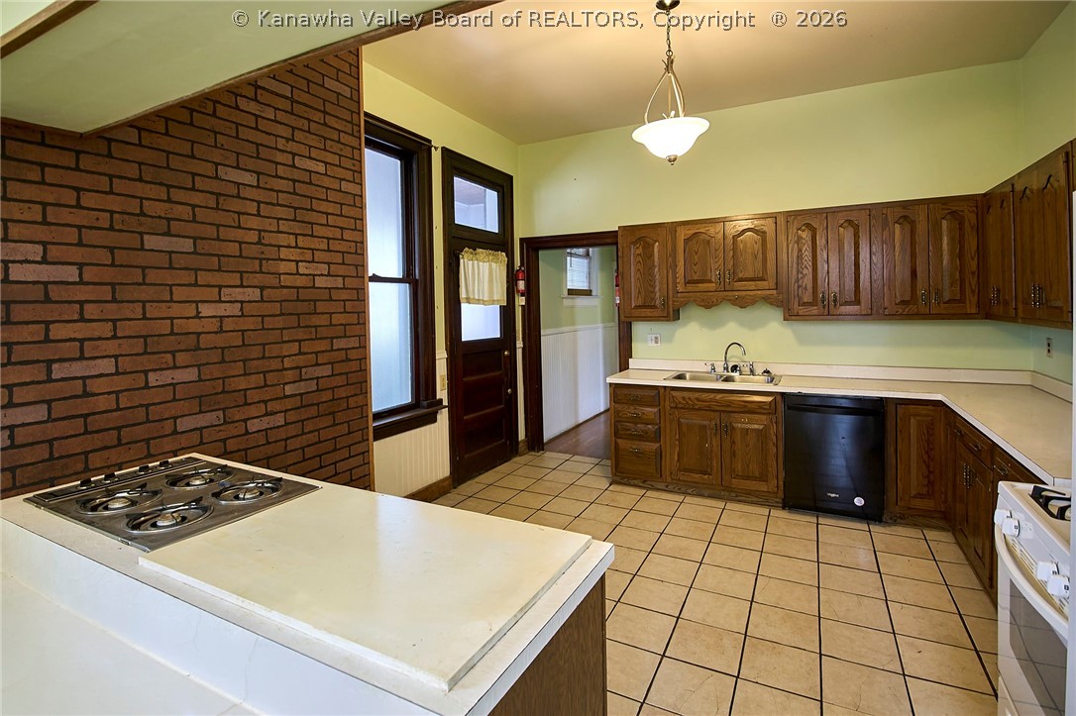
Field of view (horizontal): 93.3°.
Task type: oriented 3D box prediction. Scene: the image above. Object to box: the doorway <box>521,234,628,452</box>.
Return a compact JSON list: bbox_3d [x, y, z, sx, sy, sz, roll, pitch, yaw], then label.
[{"bbox_3d":[0.407,-0.104,5.144,1.174,2.232,0.148,1,7,28],"label":"doorway"}]

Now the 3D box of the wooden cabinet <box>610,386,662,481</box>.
[{"bbox_3d":[0.967,0.628,4.503,0.445,0.858,0.620,2,6,28],"label":"wooden cabinet"}]

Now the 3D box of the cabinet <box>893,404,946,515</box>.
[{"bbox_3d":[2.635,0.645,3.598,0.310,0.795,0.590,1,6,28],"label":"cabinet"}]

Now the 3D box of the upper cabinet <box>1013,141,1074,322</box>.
[{"bbox_3d":[2.614,-0.555,2.391,0.370,0.820,0.800,2,6,28],"label":"upper cabinet"}]

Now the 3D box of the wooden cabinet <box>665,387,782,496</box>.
[{"bbox_3d":[1.546,0.615,4.198,0.876,0.812,0.616,1,7,28],"label":"wooden cabinet"}]

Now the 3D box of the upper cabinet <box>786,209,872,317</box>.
[{"bbox_3d":[2.201,-0.699,3.862,0.587,0.815,0.365,2,6,28],"label":"upper cabinet"}]

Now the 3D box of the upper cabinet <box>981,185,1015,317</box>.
[{"bbox_3d":[2.902,-0.621,2.962,0.359,0.786,0.601,1,7,28],"label":"upper cabinet"}]

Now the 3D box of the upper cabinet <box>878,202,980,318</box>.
[{"bbox_3d":[2.718,-0.676,3.592,0.564,0.776,0.354,1,7,28],"label":"upper cabinet"}]

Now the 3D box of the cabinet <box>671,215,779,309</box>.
[{"bbox_3d":[1.556,-0.772,4.197,0.830,0.715,0.365,2,6,28],"label":"cabinet"}]

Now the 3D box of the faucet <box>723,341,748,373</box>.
[{"bbox_3d":[1.685,0.007,4.301,0.215,0.275,0.050,4,7,43],"label":"faucet"}]

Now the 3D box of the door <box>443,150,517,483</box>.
[{"bbox_3d":[-0.520,-0.348,4.742,0.090,2.840,1.135,2,6,28],"label":"door"}]

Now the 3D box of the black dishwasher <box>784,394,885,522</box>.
[{"bbox_3d":[2.207,0.658,3.842,0.602,0.851,0.611,1,7,28],"label":"black dishwasher"}]

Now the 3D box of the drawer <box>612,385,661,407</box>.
[{"bbox_3d":[0.920,0.297,4.402,0.396,0.142,0.465,1,7,28],"label":"drawer"}]

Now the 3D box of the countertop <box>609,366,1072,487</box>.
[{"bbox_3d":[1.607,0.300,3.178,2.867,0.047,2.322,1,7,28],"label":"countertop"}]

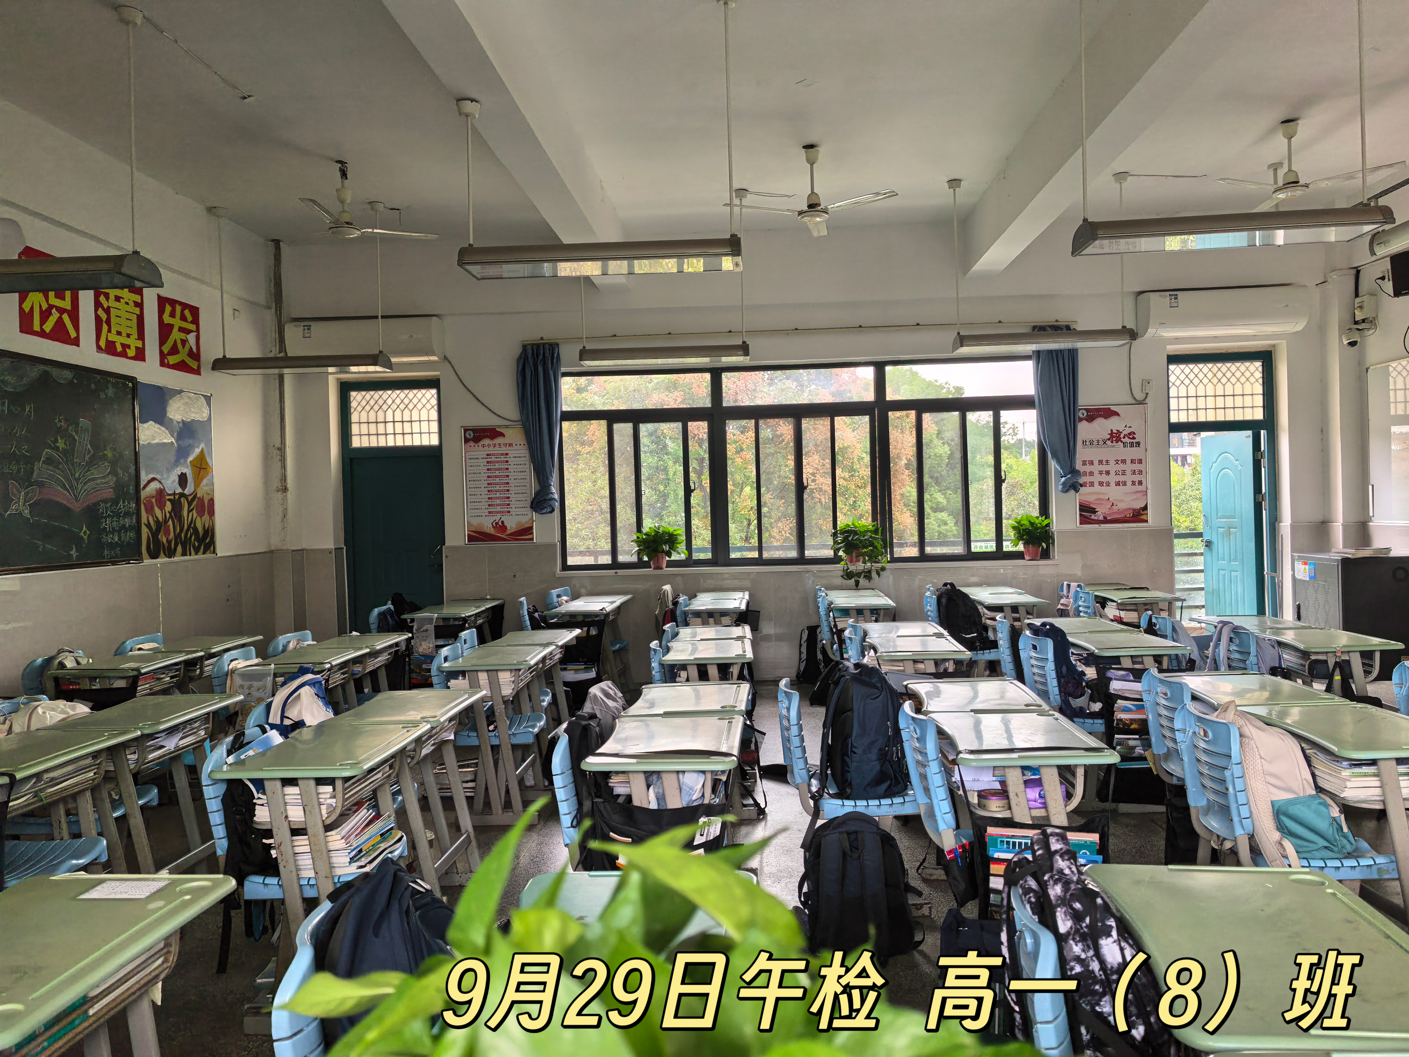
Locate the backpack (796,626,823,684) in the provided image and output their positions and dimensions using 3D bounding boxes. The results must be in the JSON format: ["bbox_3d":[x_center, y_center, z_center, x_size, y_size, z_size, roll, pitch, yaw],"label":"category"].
[{"bbox_3d":[0.875,1.028,7.880,0.290,0.490,0.180,-2,1,4],"label":"backpack"}]

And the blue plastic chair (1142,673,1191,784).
[{"bbox_3d":[1.889,0.927,3.448,0.500,0.815,0.420,-2,1,3],"label":"blue plastic chair"}]

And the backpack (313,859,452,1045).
[{"bbox_3d":[-0.423,0.732,1.511,0.210,0.450,0.310,-1,1,3],"label":"backpack"}]

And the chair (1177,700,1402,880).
[{"bbox_3d":[1.656,0.921,2.811,0.460,0.810,0.410,-2,1,4],"label":"chair"}]

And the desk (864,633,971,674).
[{"bbox_3d":[1.048,0.944,4.781,0.440,0.745,0.600,-2,1,4],"label":"desk"}]

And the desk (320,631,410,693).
[{"bbox_3d":[-1.907,1.006,5.341,0.430,0.765,0.600,-2,1,3],"label":"desk"}]

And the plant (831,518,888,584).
[{"bbox_3d":[1.270,0.185,8.024,0.470,0.540,0.420,-2,1,3],"label":"plant"}]

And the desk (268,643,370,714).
[{"bbox_3d":[-2.000,1.042,4.957,0.445,0.763,0.610,-2,1,3],"label":"desk"}]

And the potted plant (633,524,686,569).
[{"bbox_3d":[-0.387,0.154,8.211,0.440,0.380,0.400,-2,1,3],"label":"potted plant"}]

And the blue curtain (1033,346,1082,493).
[{"bbox_3d":[2.861,-0.945,7.900,0.390,1.360,0.160,-2,1,3],"label":"blue curtain"}]

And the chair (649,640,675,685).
[{"bbox_3d":[-0.014,0.941,4.666,0.460,0.810,0.410,-2,1,-4],"label":"chair"}]

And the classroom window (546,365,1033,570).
[{"bbox_3d":[0.791,-0.547,8.148,4.070,1.661,0.120,-2,1,3],"label":"classroom window"}]

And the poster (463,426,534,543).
[{"bbox_3d":[-1.784,-0.377,8.488,0.610,1.020,0.025,-2,1,3],"label":"poster"}]

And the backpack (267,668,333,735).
[{"bbox_3d":[-1.407,0.742,3.493,0.220,0.450,0.300,-1,1,18],"label":"backpack"}]

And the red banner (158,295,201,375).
[{"bbox_3d":[-3.807,-1.399,7.114,0.015,0.510,0.510,-2,1,3],"label":"red banner"}]

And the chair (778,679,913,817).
[{"bbox_3d":[0.523,0.958,3.505,0.490,0.812,0.420,-2,1,3],"label":"chair"}]

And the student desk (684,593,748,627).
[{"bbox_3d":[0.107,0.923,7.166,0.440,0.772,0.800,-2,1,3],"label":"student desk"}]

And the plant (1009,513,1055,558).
[{"bbox_3d":[2.686,0.068,8.031,0.370,0.380,0.360,-2,1,3],"label":"plant"}]

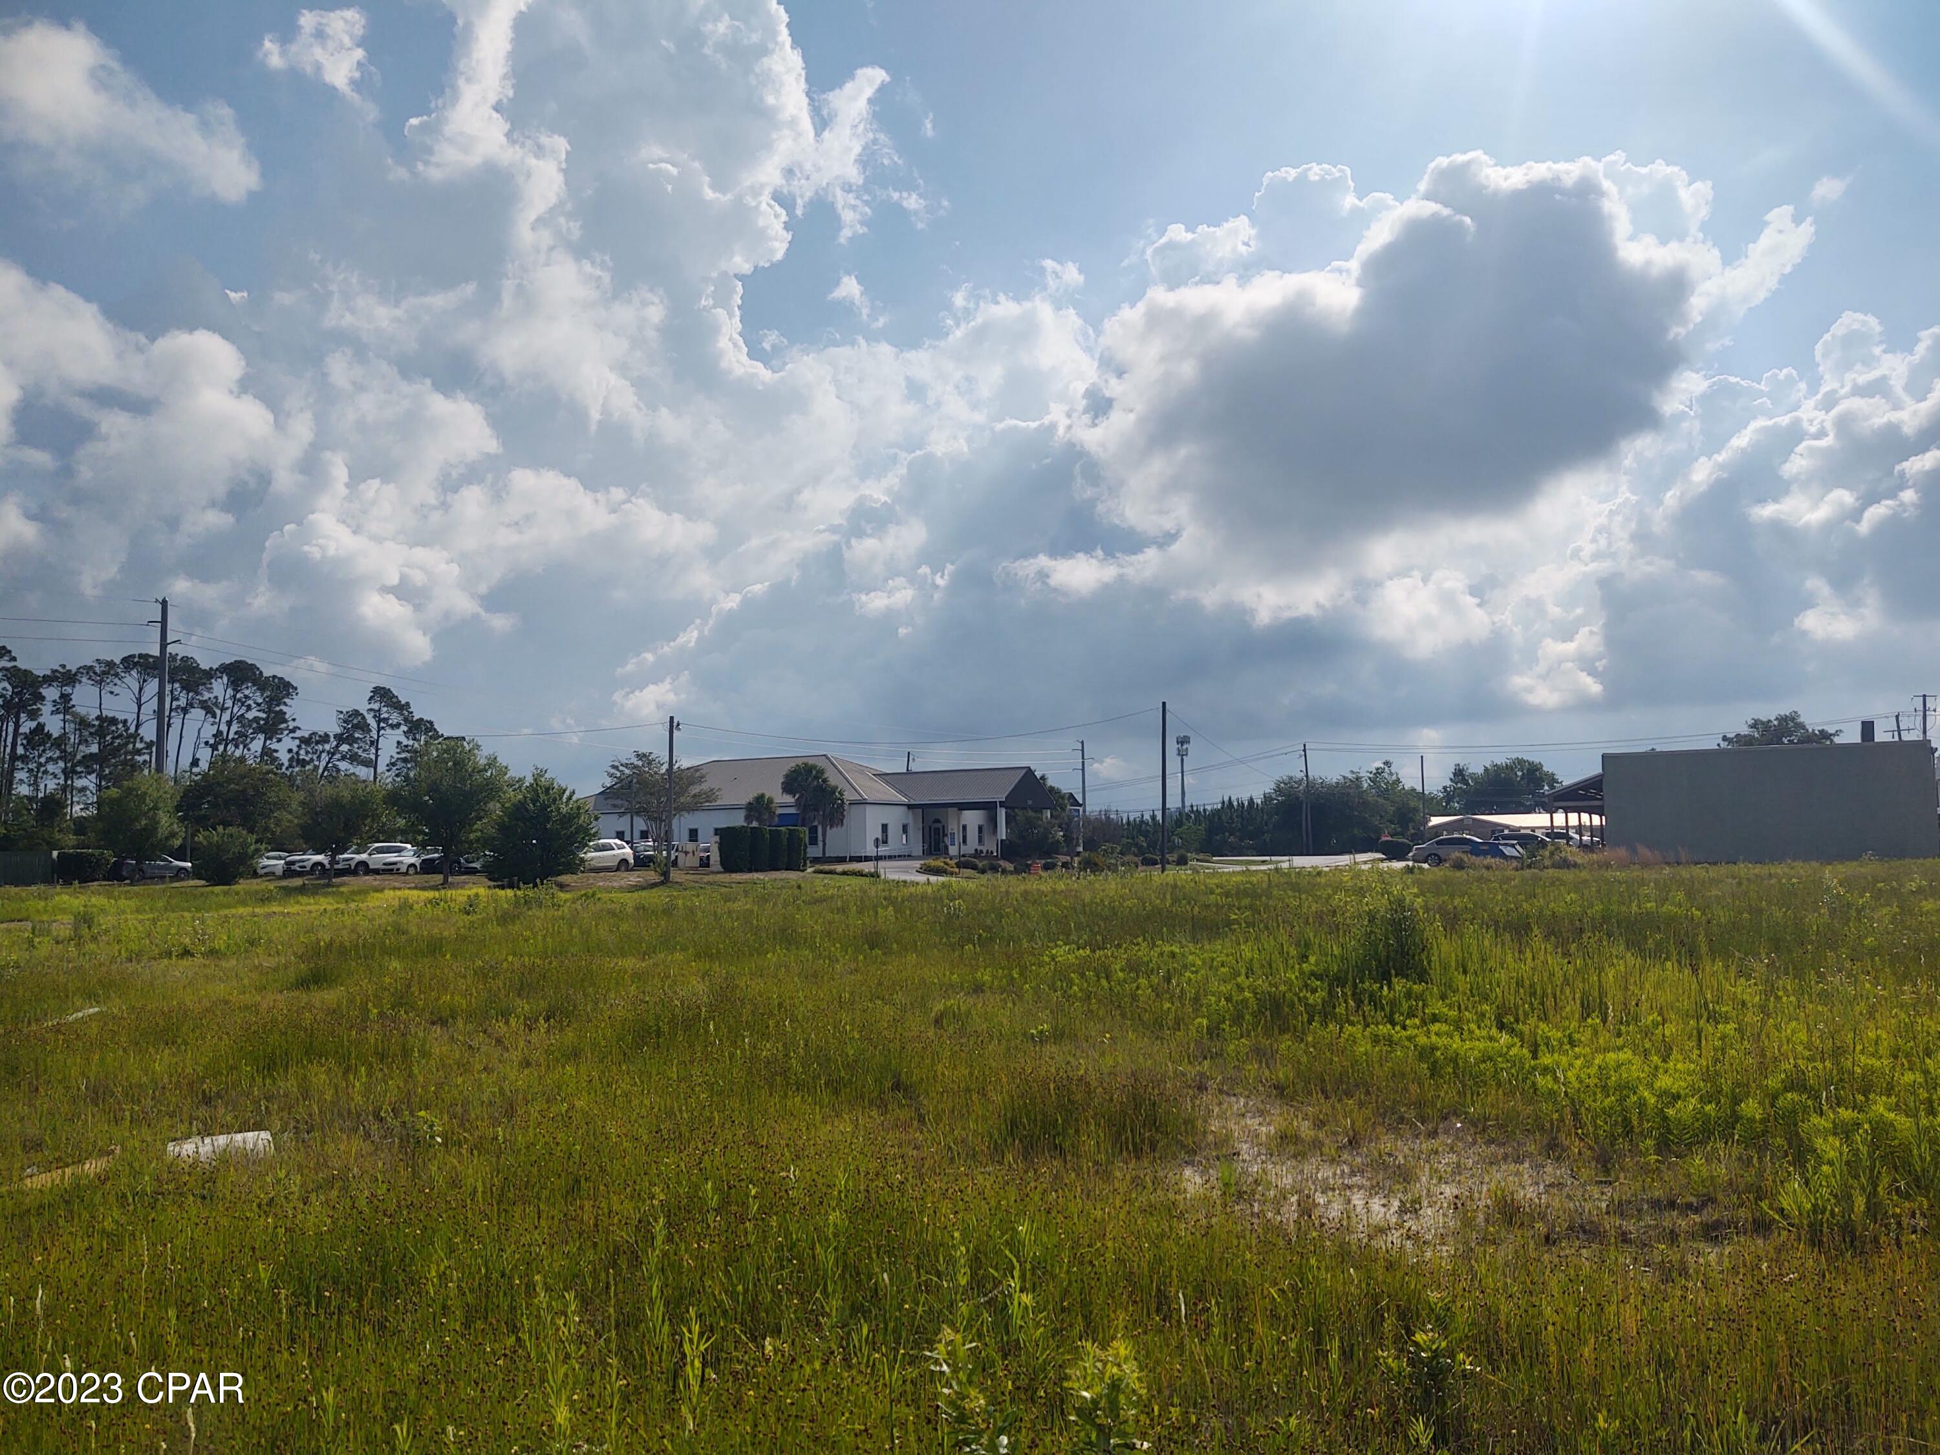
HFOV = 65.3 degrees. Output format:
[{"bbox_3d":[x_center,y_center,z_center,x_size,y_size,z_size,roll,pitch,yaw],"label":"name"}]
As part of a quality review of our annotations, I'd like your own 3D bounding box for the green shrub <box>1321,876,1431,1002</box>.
[{"bbox_3d":[3.919,2.040,14.600,1.030,1.220,1.000,-1,-4,0],"label":"green shrub"}]

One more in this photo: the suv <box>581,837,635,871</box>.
[{"bbox_3d":[-20.398,6.881,81.300,1.880,1.740,4.700,-3,-5,30],"label":"suv"}]

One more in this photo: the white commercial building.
[{"bbox_3d":[-10.932,6.264,118.000,37.000,8.100,17.500,-3,-5,32],"label":"white commercial building"}]

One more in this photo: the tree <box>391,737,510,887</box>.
[{"bbox_3d":[-22.641,3.669,66.000,5.200,6.500,5.100,-1,-4,0],"label":"tree"}]

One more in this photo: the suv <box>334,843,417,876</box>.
[{"bbox_3d":[-32.154,7.145,82.000,1.850,1.720,4.650,-3,-5,28],"label":"suv"}]

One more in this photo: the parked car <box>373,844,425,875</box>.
[{"bbox_3d":[-30.019,7.269,82.000,1.780,1.460,4.500,-3,-5,27],"label":"parked car"}]

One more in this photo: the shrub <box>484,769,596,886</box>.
[{"bbox_3d":[-18.173,4.231,64.000,4.800,5.000,4.700,-1,-4,0],"label":"shrub"}]

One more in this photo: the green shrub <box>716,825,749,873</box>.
[{"bbox_3d":[-12.227,6.289,78.000,1.600,2.350,1.600,-3,-5,30],"label":"green shrub"}]

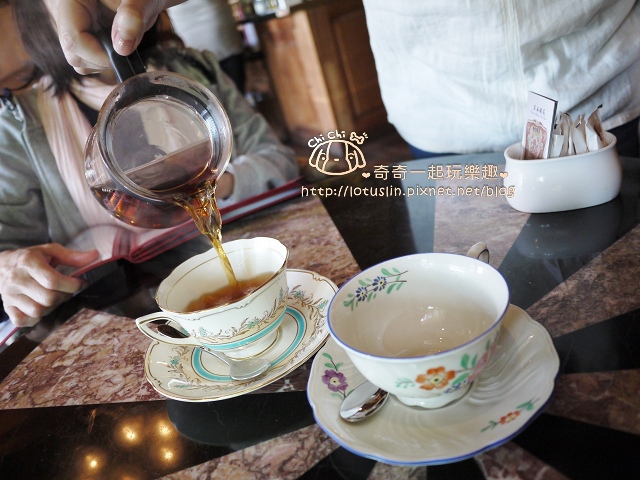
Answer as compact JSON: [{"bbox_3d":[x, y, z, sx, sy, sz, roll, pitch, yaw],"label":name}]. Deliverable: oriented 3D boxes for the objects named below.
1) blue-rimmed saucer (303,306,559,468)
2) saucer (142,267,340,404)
[{"bbox_3d":[0.065,0.080,0.310,0.145,0.021,0.145,-14,26,7],"label":"blue-rimmed saucer"},{"bbox_3d":[-0.053,0.072,0.387,0.149,0.021,0.149,-14,26,7],"label":"saucer"}]

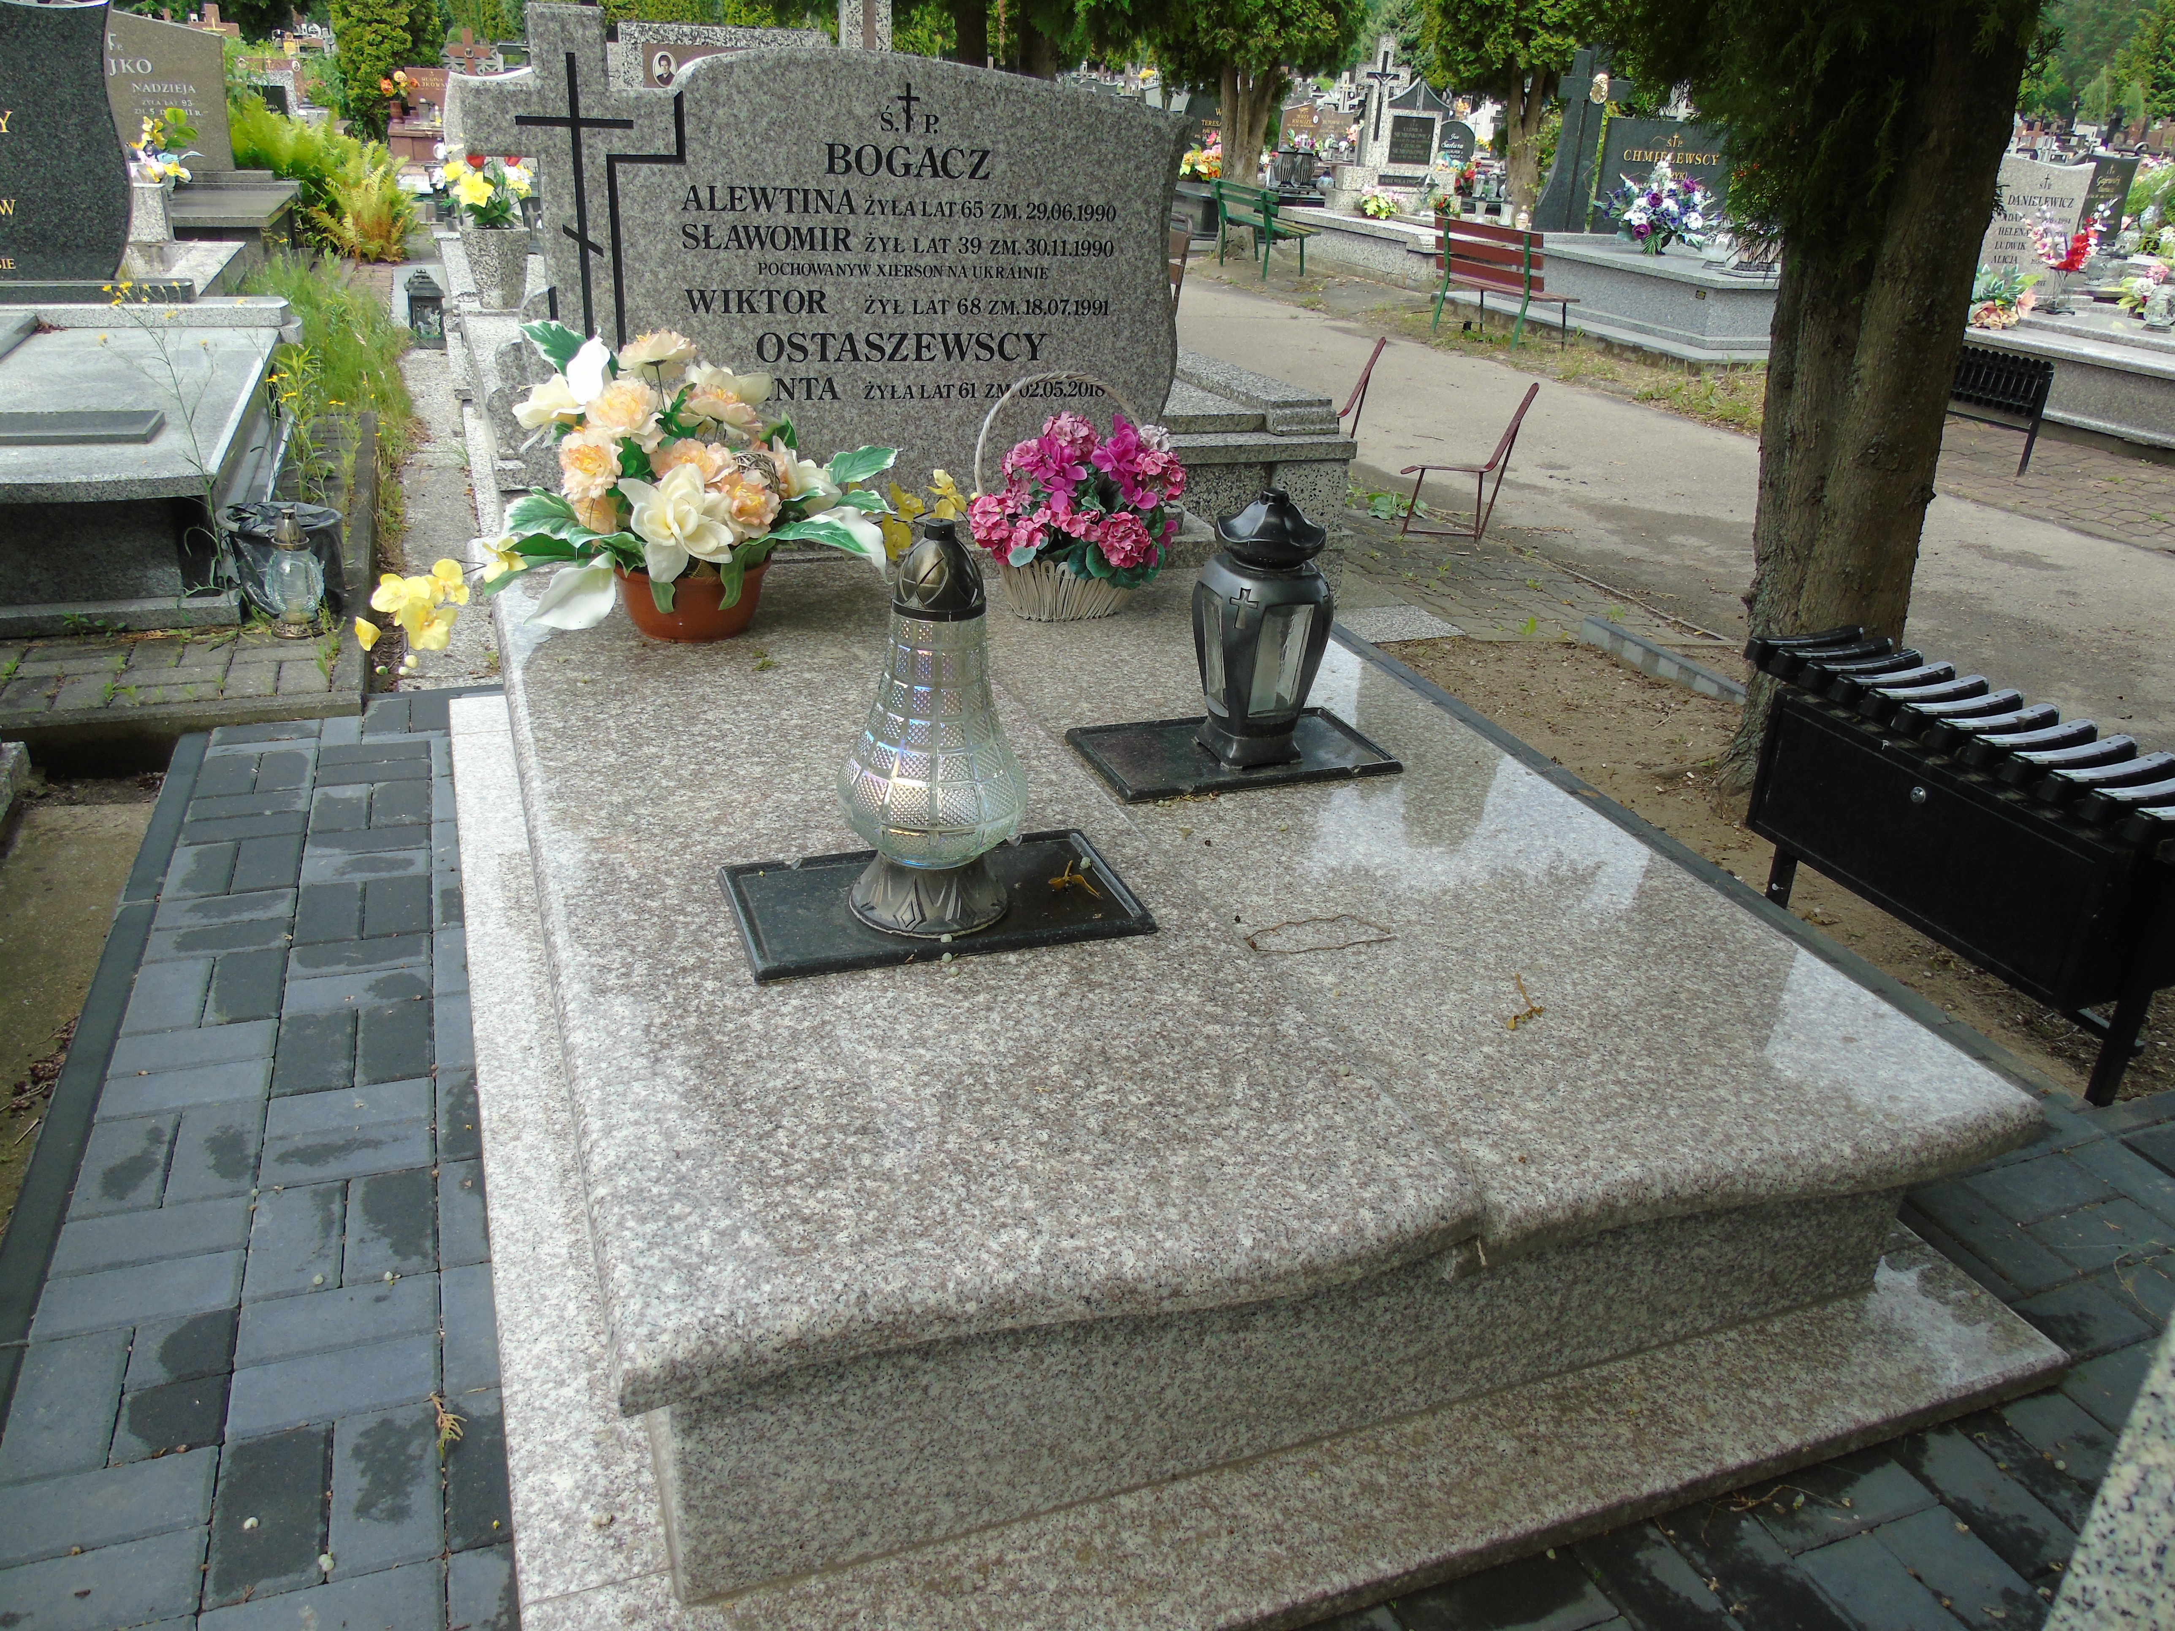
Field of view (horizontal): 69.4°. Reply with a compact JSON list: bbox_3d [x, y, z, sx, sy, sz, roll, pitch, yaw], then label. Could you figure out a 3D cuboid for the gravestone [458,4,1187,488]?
[{"bbox_3d":[-0.448,-1.011,3.008,1.360,0.910,0.140,-6,27,-20],"label":"gravestone"}]

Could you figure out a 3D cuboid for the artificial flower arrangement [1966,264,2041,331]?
[{"bbox_3d":[5.862,-3.338,10.100,0.480,0.420,0.420,-6,27,-20],"label":"artificial flower arrangement"}]

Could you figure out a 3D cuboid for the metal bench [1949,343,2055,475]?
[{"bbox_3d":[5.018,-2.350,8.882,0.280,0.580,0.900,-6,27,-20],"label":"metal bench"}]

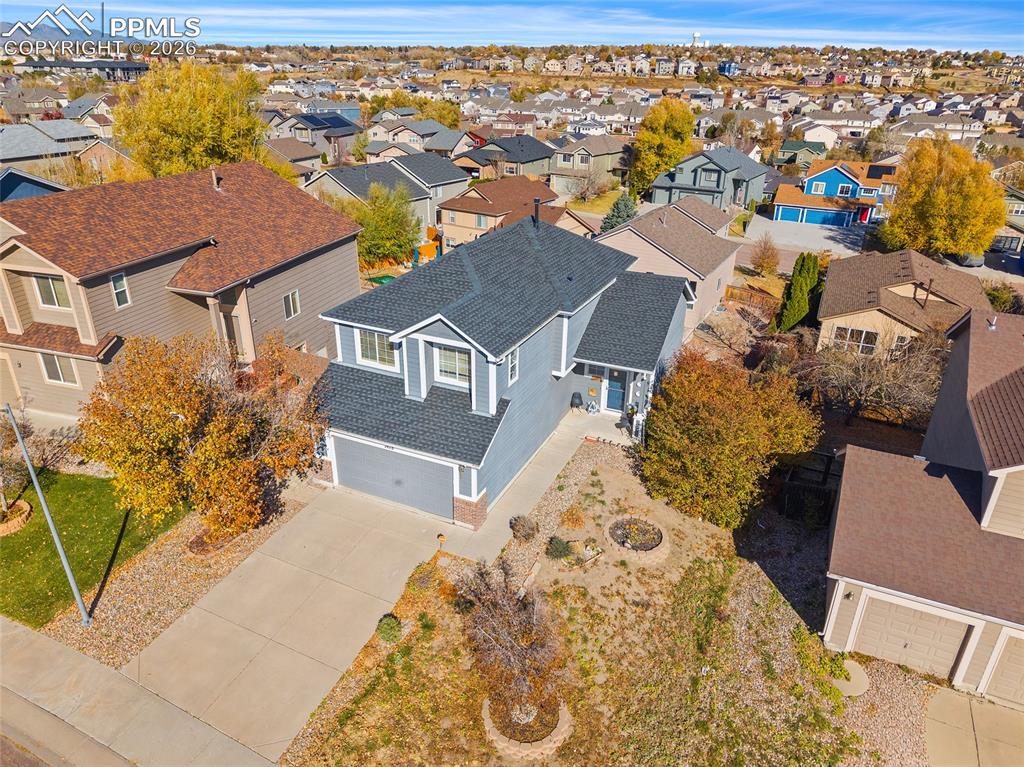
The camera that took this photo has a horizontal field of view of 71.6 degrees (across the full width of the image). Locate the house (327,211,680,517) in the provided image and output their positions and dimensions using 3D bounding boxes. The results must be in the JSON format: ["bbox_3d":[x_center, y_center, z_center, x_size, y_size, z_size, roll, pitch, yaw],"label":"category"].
[{"bbox_3d":[0.540,-1.870,29.290,10.850,7.750,16.250,12,27,22],"label":"house"}]

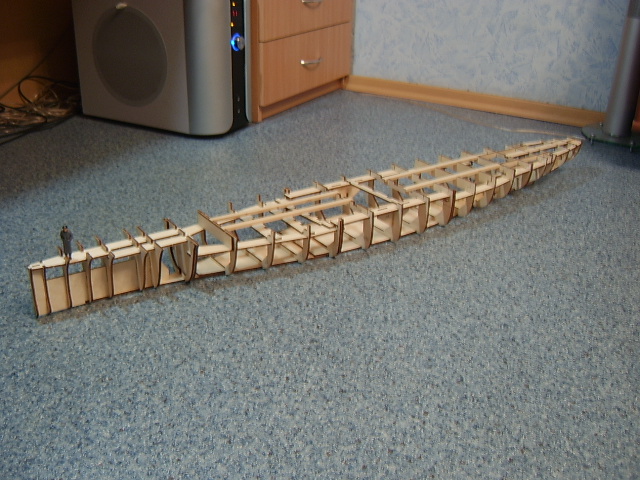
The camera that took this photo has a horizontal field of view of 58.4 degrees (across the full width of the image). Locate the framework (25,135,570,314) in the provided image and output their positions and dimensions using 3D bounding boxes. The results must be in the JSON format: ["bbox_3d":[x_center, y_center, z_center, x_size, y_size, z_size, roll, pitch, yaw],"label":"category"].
[{"bbox_3d":[0.129,-0.074,1.125,1.270,0.083,0.171,-15,32,-31],"label":"framework"}]

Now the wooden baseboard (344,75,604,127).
[{"bbox_3d":[0.504,-0.489,1.995,0.927,0.057,0.022,16,30,24],"label":"wooden baseboard"}]

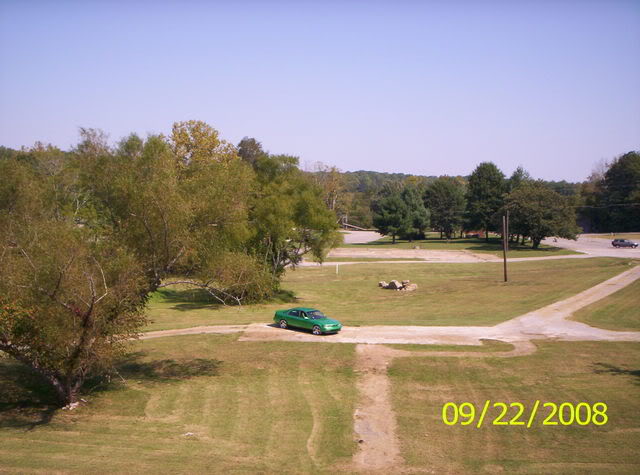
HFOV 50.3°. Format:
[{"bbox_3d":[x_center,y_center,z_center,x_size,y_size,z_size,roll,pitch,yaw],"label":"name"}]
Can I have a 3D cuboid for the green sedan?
[{"bbox_3d":[-0.789,5.277,43.700,4.680,1.400,1.760,3,5,39],"label":"green sedan"}]

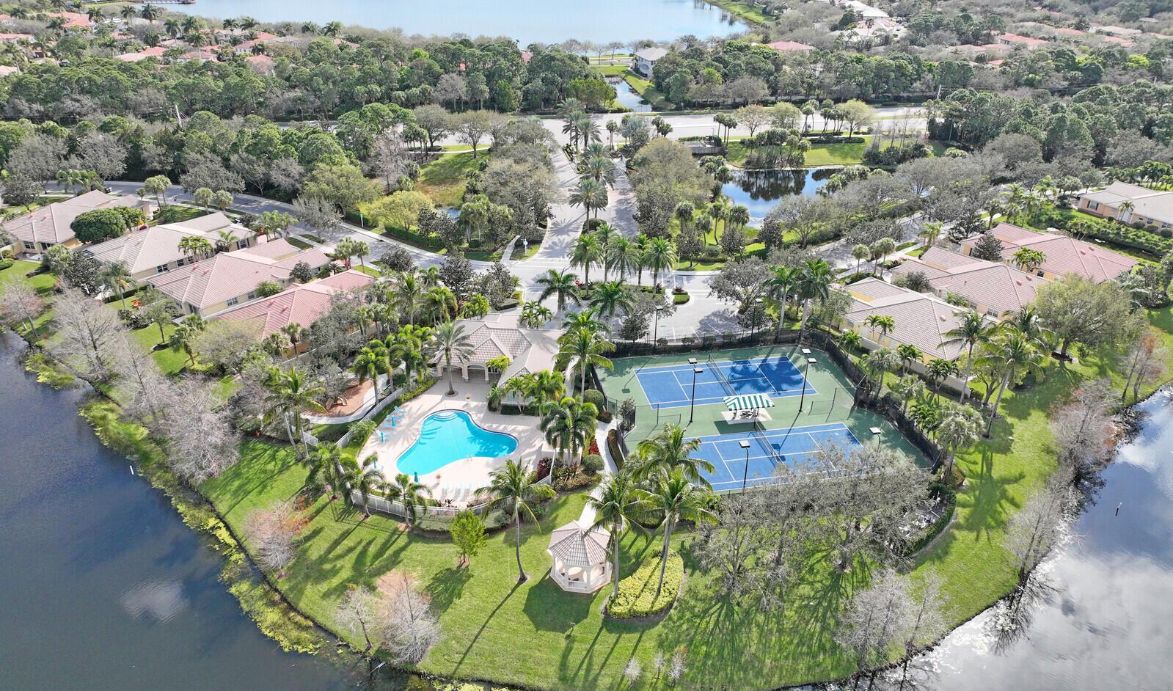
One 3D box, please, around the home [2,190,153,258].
[{"bbox_3d":[-104.324,-26.675,166.903,16.600,6.700,24.700,9,29,16],"label":"home"}]

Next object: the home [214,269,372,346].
[{"bbox_3d":[-43.236,-6.838,130.796,17.400,6.700,25.300,20,34,31],"label":"home"}]

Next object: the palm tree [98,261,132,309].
[{"bbox_3d":[-76.497,-9.675,133.446,5.700,8.450,5.700,-16,32,-28],"label":"palm tree"}]

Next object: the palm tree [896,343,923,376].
[{"bbox_3d":[46.069,2.275,116.733,4.058,5.401,4.058,1,28,0],"label":"palm tree"}]

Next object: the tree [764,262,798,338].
[{"bbox_3d":[29.679,-6.085,124.531,5.667,12.490,5.667,1,28,0],"label":"tree"}]

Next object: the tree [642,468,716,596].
[{"bbox_3d":[7.423,18.420,76.414,7.400,14.600,7.400,1,28,0],"label":"tree"}]

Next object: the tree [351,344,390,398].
[{"bbox_3d":[-28.576,4.199,108.575,4.800,8.590,4.600,1,28,0],"label":"tree"}]

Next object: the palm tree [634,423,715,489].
[{"bbox_3d":[8.389,14.800,80.790,7.770,16.450,7.770,0,28,0],"label":"palm tree"}]

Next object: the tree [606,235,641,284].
[{"bbox_3d":[6.153,-13.119,138.865,6.031,10.946,6.031,1,28,0],"label":"tree"}]

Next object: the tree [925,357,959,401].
[{"bbox_3d":[49.515,4.301,113.643,4.600,4.930,4.100,1,28,0],"label":"tree"}]

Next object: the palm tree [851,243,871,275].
[{"bbox_3d":[49.971,-15.460,148.822,3.400,6.240,3.400,10,30,17],"label":"palm tree"}]

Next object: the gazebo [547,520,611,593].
[{"bbox_3d":[-0.529,20.525,81.625,6.200,5.467,6.200,4,28,5],"label":"gazebo"}]

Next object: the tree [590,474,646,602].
[{"bbox_3d":[2.617,18.185,76.145,5.500,15.010,5.500,2,28,2],"label":"tree"}]

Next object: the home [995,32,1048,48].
[{"bbox_3d":[217.999,-151.855,406.321,15.000,5.800,25.000,1,28,0],"label":"home"}]

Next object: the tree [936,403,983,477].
[{"bbox_3d":[42.704,11.073,95.097,5.350,10.070,5.350,0,28,0],"label":"tree"}]

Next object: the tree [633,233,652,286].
[{"bbox_3d":[9.858,-14.985,143.946,3.900,9.340,3.900,3,28,4],"label":"tree"}]

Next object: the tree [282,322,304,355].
[{"bbox_3d":[-43.044,-0.531,119.784,3.400,5.860,3.400,-10,30,-19],"label":"tree"}]

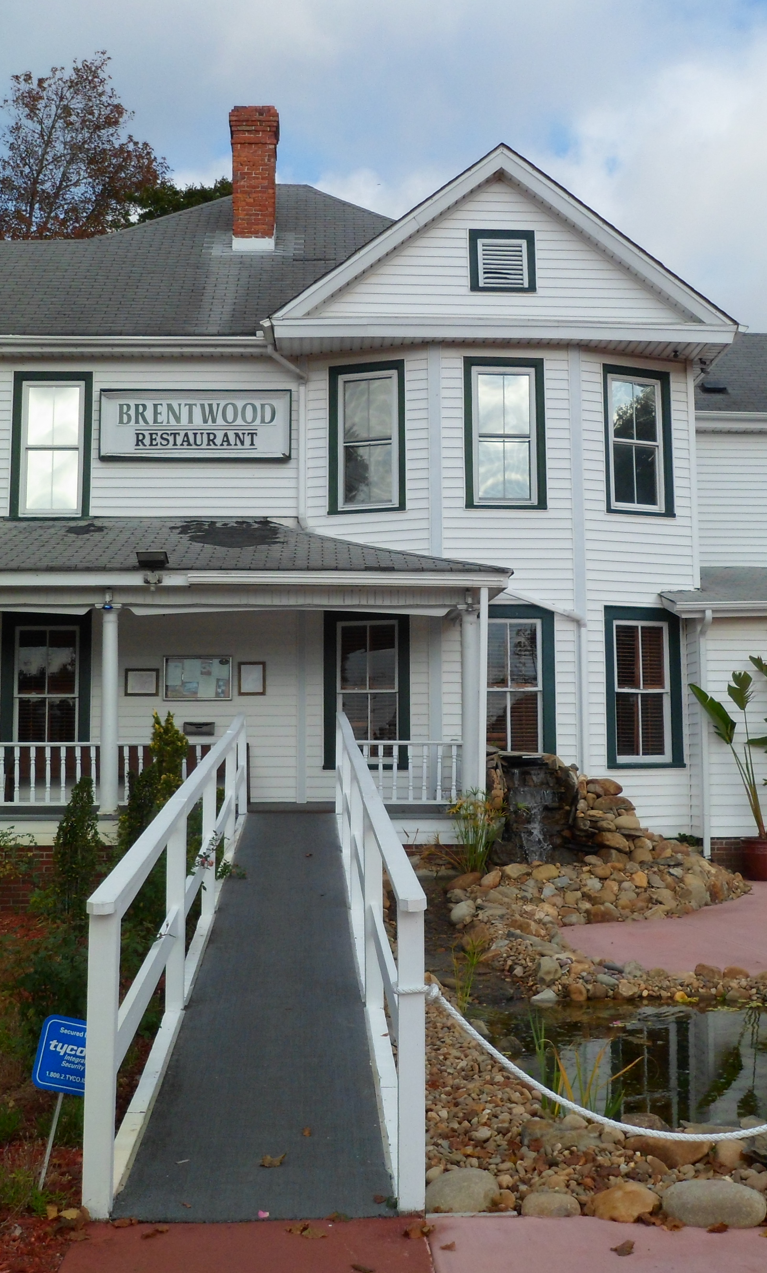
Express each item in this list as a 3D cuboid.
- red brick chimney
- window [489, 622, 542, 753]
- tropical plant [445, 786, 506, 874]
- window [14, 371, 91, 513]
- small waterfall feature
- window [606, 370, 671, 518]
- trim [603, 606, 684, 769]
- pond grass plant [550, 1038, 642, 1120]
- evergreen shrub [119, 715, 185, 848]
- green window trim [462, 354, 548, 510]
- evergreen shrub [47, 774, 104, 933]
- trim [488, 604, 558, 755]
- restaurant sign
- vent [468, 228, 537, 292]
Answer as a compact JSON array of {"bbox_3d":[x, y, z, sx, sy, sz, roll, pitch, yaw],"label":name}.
[{"bbox_3d":[-1.963,-6.774,19.283,0.730,2.225,0.730,0,-6,-2],"label":"red brick chimney"},{"bbox_3d":[1.540,0.653,15.619,0.810,1.750,0.100,0,-6,-4],"label":"window"},{"bbox_3d":[0.907,1.924,12.542,0.574,0.879,0.550,0,-5,0],"label":"tropical plant"},{"bbox_3d":[-4.271,-2.472,16.401,1.014,1.912,0.100,0,-5,-3],"label":"window"},{"bbox_3d":[1.635,1.864,13.732,0.950,1.190,0.750,-1,-6,5],"label":"small waterfall feature"},{"bbox_3d":[3.264,-2.480,16.232,0.970,1.910,0.120,2,-6,-20],"label":"window"},{"bbox_3d":[3.265,0.635,15.972,1.090,2.020,0.100,2,-7,-20],"label":"trim"},{"bbox_3d":[0.934,1.941,5.596,0.407,0.352,0.320,0,-5,0],"label":"pond grass plant"},{"bbox_3d":[-1.820,1.539,10.094,0.537,1.869,0.550,0,-6,-4],"label":"evergreen shrub"},{"bbox_3d":[1.521,-2.551,15.942,1.030,1.960,0.100,0,-6,-4],"label":"green window trim"},{"bbox_3d":[-2.680,1.905,11.083,0.507,1.346,0.500,0,-5,0],"label":"evergreen shrub"},{"bbox_3d":[1.534,0.597,15.605,1.150,2.000,0.100,0,-6,-4],"label":"trim"},{"bbox_3d":[-2.216,-2.486,15.004,2.279,0.865,0.130,0,-5,-2],"label":"restaurant sign"},{"bbox_3d":[1.567,-4.916,16.692,0.869,0.834,0.100,0,-5,-3],"label":"vent"}]

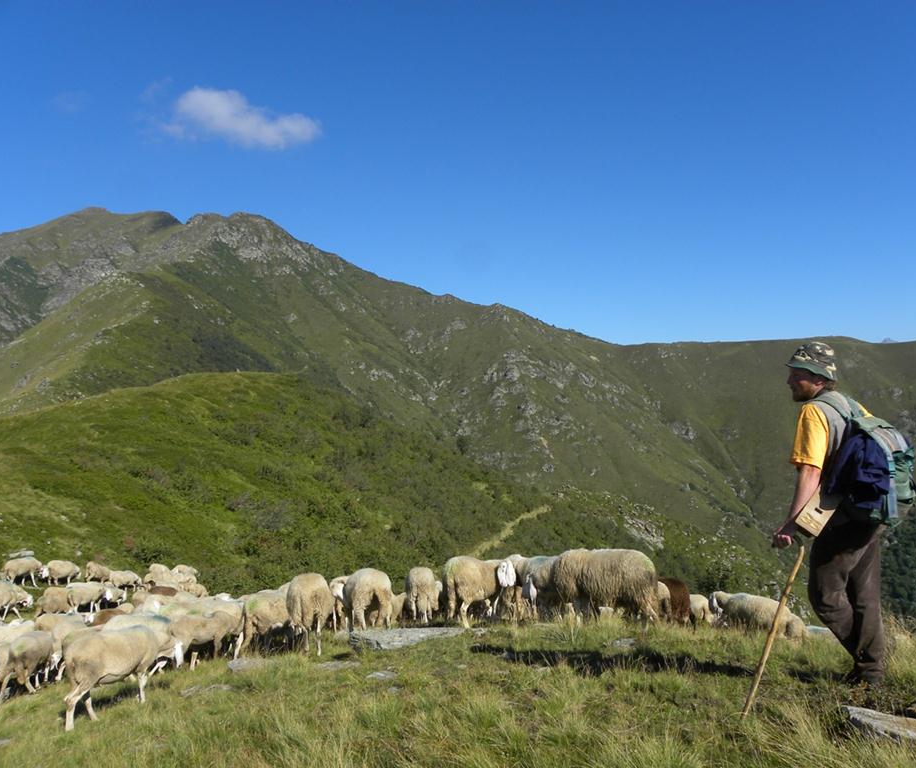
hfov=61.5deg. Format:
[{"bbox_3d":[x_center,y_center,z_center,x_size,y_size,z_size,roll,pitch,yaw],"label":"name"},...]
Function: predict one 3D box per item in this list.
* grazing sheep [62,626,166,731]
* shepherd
[{"bbox_3d":[-3.111,2.675,7.100,0.420,0.780,1.000,0,0,37],"label":"grazing sheep"},{"bbox_3d":[1.918,0.665,3.950,0.520,1.770,0.550,2,-2,-45],"label":"shepherd"}]

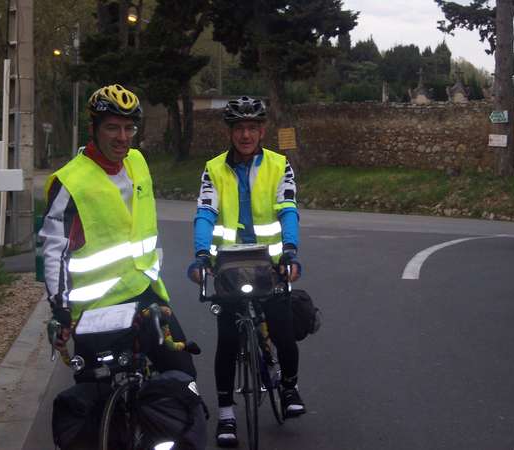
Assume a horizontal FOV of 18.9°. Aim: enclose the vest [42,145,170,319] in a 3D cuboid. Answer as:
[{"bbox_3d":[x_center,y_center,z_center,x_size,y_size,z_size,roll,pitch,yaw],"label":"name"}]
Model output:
[{"bbox_3d":[-0.596,0.038,6.150,0.460,0.670,0.300,-6,9,-27],"label":"vest"}]

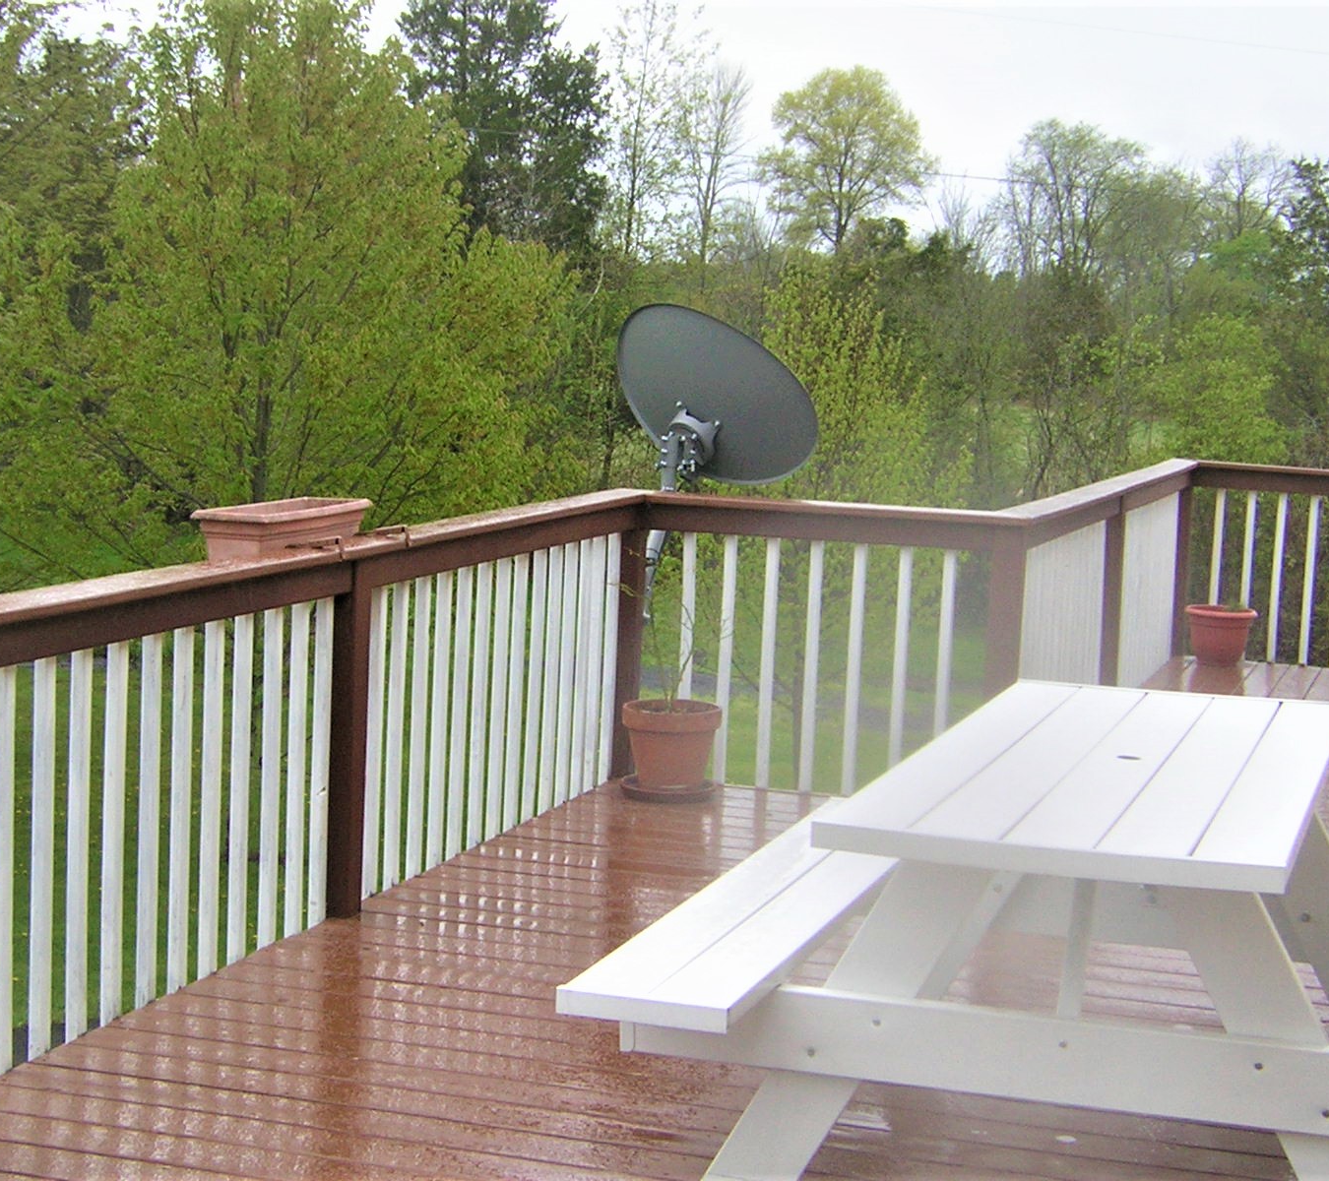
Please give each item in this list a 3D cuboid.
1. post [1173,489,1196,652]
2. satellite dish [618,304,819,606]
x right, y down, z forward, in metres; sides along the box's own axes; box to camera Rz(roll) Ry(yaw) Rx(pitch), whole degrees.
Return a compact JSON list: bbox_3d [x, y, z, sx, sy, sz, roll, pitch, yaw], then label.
[{"bbox_3d":[2.442,-0.122,11.701,0.089,0.893,0.089,4,7,18],"label":"post"},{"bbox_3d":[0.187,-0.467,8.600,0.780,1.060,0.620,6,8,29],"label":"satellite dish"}]

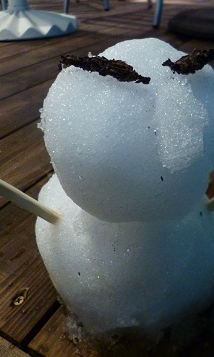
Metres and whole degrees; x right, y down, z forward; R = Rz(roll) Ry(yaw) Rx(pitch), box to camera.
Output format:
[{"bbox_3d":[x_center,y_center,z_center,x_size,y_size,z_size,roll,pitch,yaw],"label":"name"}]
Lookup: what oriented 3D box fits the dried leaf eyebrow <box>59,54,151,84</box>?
[{"bbox_3d":[-0.003,-0.051,0.152,0.050,0.007,0.010,23,40,31],"label":"dried leaf eyebrow"}]

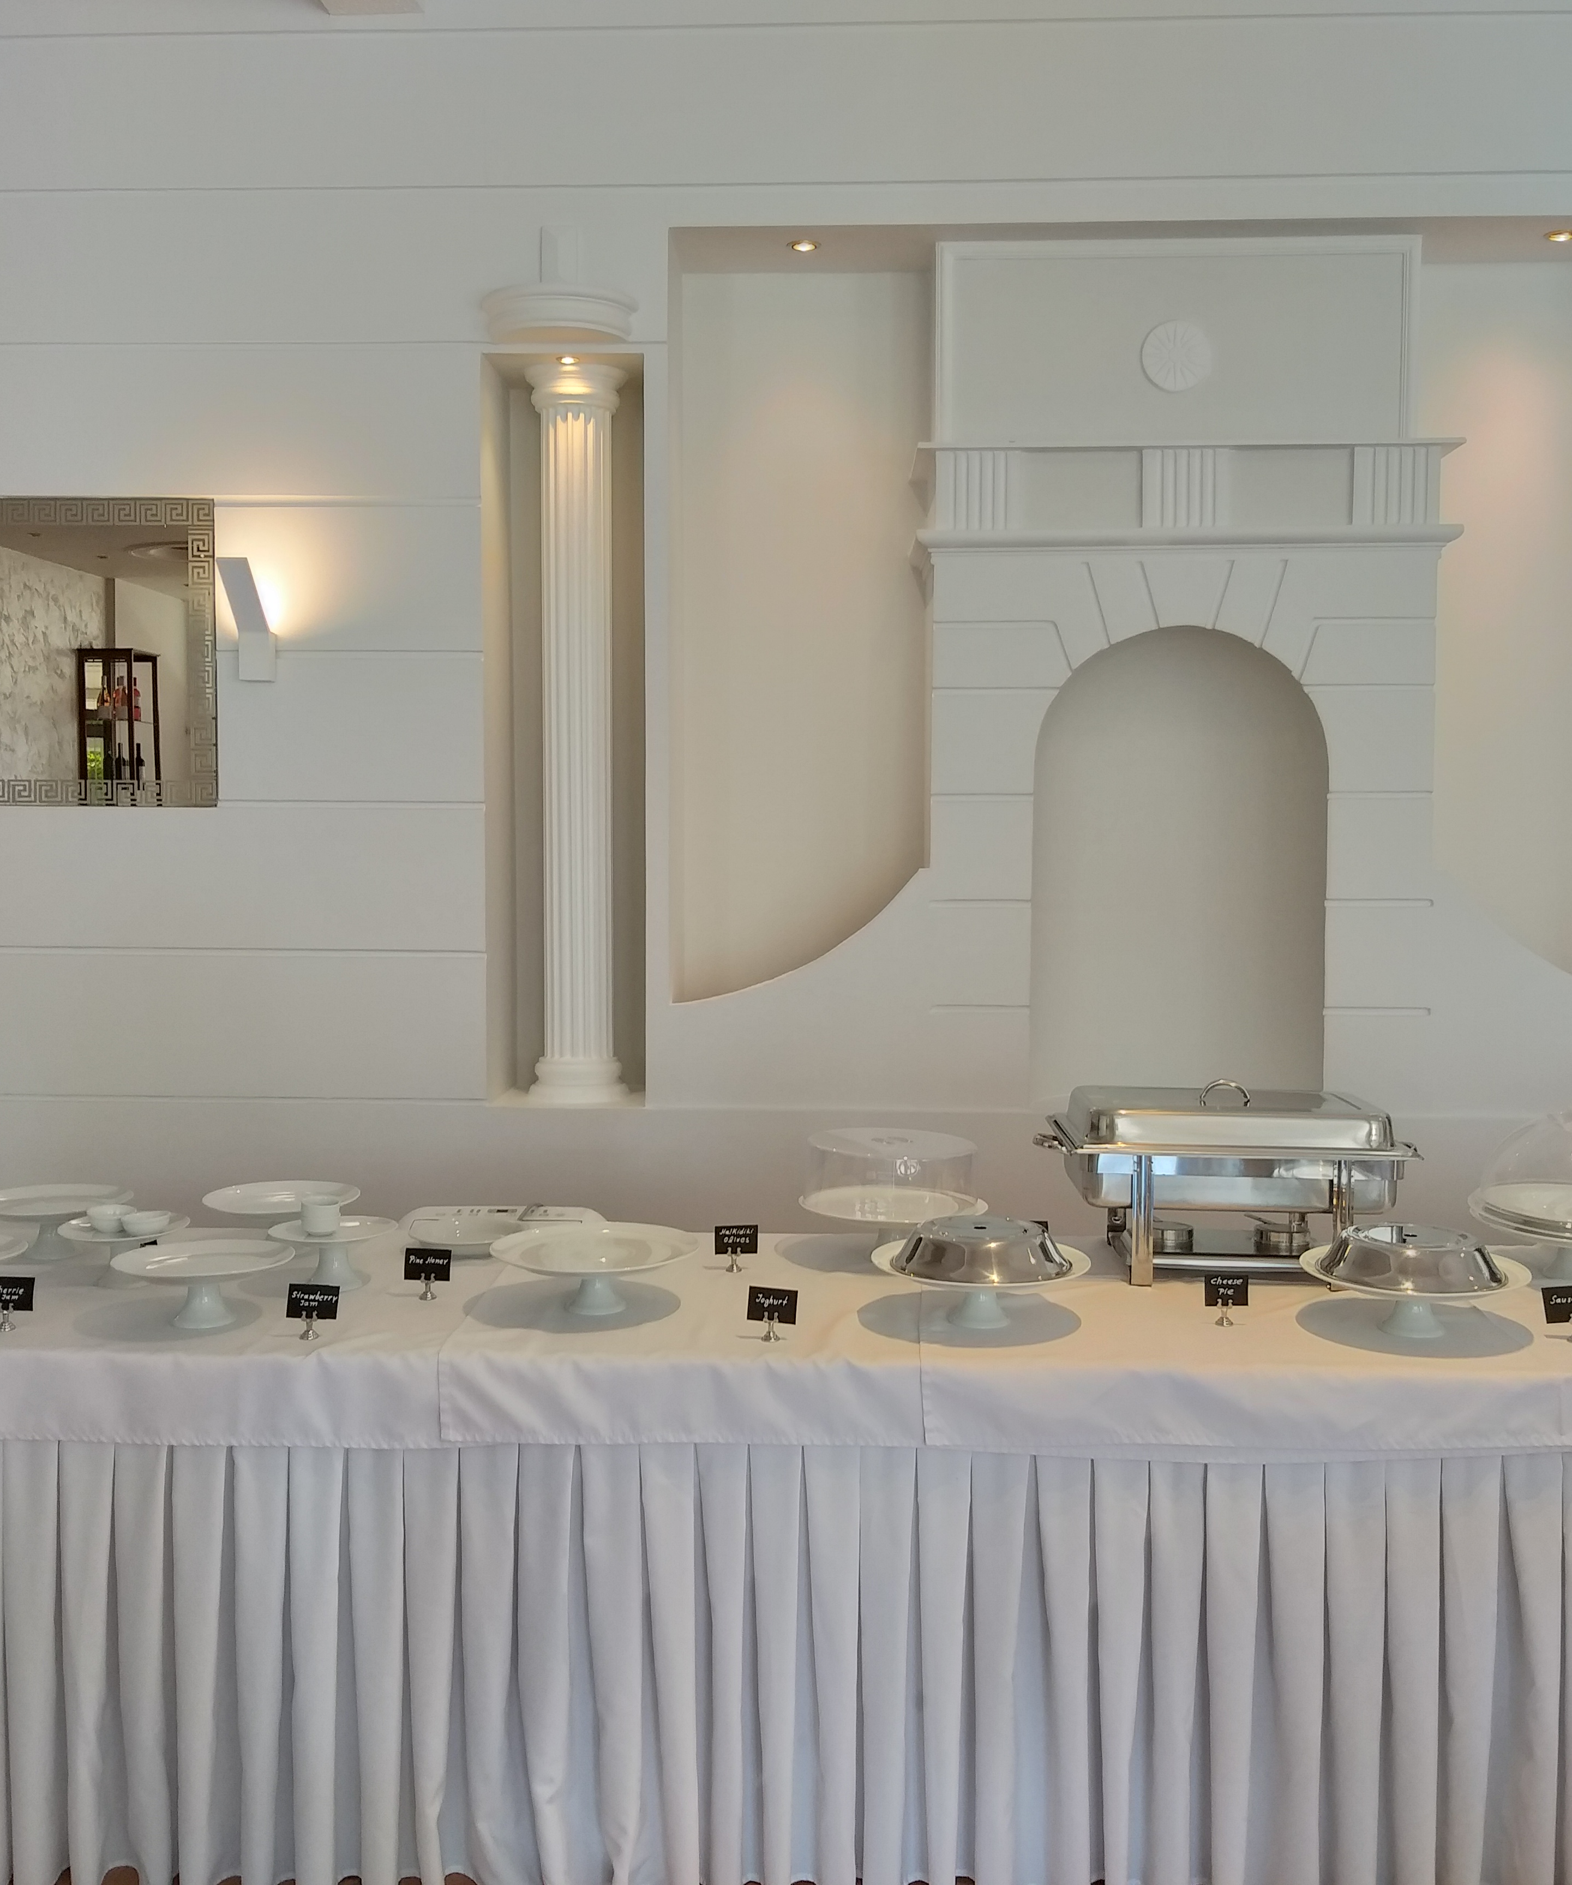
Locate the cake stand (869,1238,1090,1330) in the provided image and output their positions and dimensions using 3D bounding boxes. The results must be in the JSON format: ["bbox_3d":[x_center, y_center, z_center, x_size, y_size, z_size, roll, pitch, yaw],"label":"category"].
[{"bbox_3d":[0.291,0.524,2.848,0.330,0.095,0.330,0,3,0],"label":"cake stand"}]

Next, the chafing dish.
[{"bbox_3d":[0.752,0.392,3.201,0.640,0.318,0.362,0,3,4],"label":"chafing dish"}]

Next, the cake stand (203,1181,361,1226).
[{"bbox_3d":[-0.884,0.495,3.313,0.270,0.100,0.270,0,3,0],"label":"cake stand"}]

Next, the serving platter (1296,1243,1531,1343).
[{"bbox_3d":[0.928,0.528,2.800,0.323,0.093,0.323,0,3,0],"label":"serving platter"}]

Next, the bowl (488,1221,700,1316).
[{"bbox_3d":[-0.297,0.518,2.928,0.323,0.098,0.323,0,3,0],"label":"bowl"}]

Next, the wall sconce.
[{"bbox_3d":[-0.991,-0.588,3.484,0.058,0.212,0.140,0,3,3],"label":"wall sconce"}]

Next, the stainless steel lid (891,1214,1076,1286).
[{"bbox_3d":[0.284,0.447,2.760,0.265,0.058,0.265,0,3,3],"label":"stainless steel lid"}]

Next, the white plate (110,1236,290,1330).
[{"bbox_3d":[-0.848,0.507,2.754,0.255,0.095,0.255,0,3,0],"label":"white plate"}]

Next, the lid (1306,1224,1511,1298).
[{"bbox_3d":[0.903,0.451,2.719,0.265,0.058,0.265,0,3,3],"label":"lid"}]

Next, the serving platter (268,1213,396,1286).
[{"bbox_3d":[-0.736,0.512,3.083,0.208,0.092,0.208,0,3,0],"label":"serving platter"}]

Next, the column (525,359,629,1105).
[{"bbox_3d":[-0.408,-0.395,3.707,0.200,1.410,0.200,0,3,3],"label":"column"}]

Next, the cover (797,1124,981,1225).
[{"bbox_3d":[0.182,0.391,3.185,0.300,0.103,0.300,0,3,3],"label":"cover"}]

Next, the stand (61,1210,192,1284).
[{"bbox_3d":[-1.089,0.511,3.100,0.210,0.093,0.210,0,3,0],"label":"stand"}]

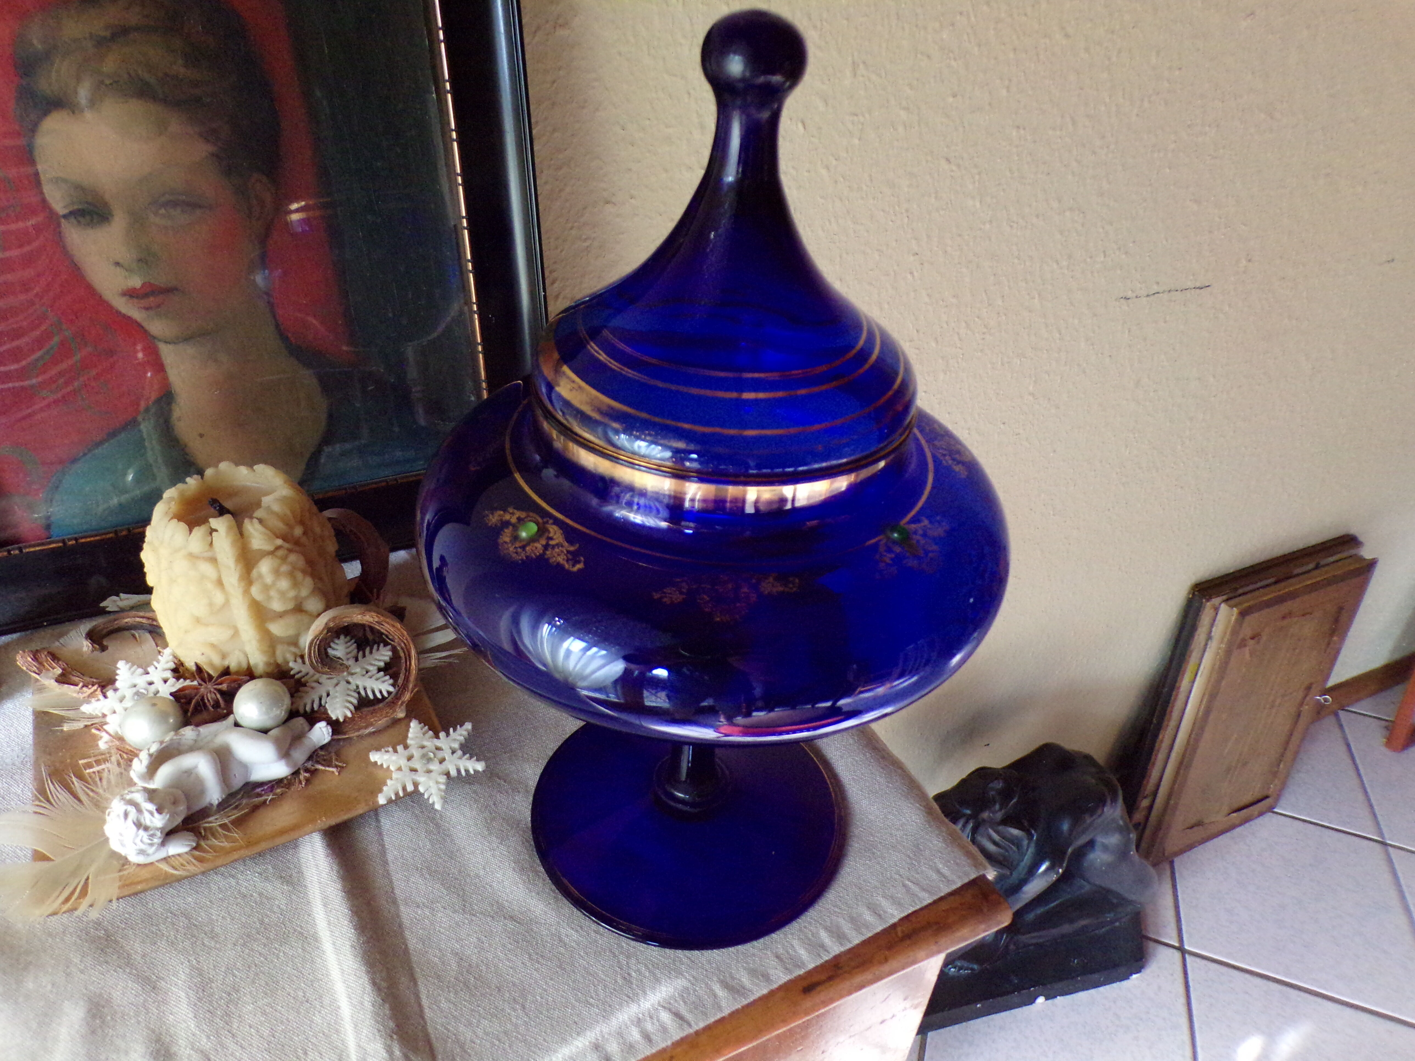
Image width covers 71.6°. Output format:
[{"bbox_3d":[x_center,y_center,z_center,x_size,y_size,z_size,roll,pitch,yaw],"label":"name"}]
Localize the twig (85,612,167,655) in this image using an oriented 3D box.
[{"bbox_3d":[-0.238,0.039,0.412,0.048,0.016,0.021,-12,37,-27],"label":"twig"}]

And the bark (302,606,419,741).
[{"bbox_3d":[-0.137,0.052,0.389,0.043,0.040,0.039,-12,37,-27],"label":"bark"}]

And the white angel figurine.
[{"bbox_3d":[-0.168,0.086,0.341,0.076,0.027,0.027,-21,42,-36],"label":"white angel figurine"}]

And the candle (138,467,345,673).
[{"bbox_3d":[-0.192,0.016,0.412,0.077,0.064,0.077,-12,37,-27],"label":"candle"}]

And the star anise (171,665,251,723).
[{"bbox_3d":[-0.193,0.062,0.381,0.030,0.009,0.030,-12,52,-27],"label":"star anise"}]

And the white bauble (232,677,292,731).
[{"bbox_3d":[-0.169,0.066,0.372,0.021,0.021,0.021,-12,37,-27],"label":"white bauble"}]

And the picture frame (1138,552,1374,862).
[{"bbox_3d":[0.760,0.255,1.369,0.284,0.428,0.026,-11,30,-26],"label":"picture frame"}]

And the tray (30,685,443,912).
[{"bbox_3d":[-0.187,0.074,0.390,0.138,0.012,0.127,-12,37,-27],"label":"tray"}]

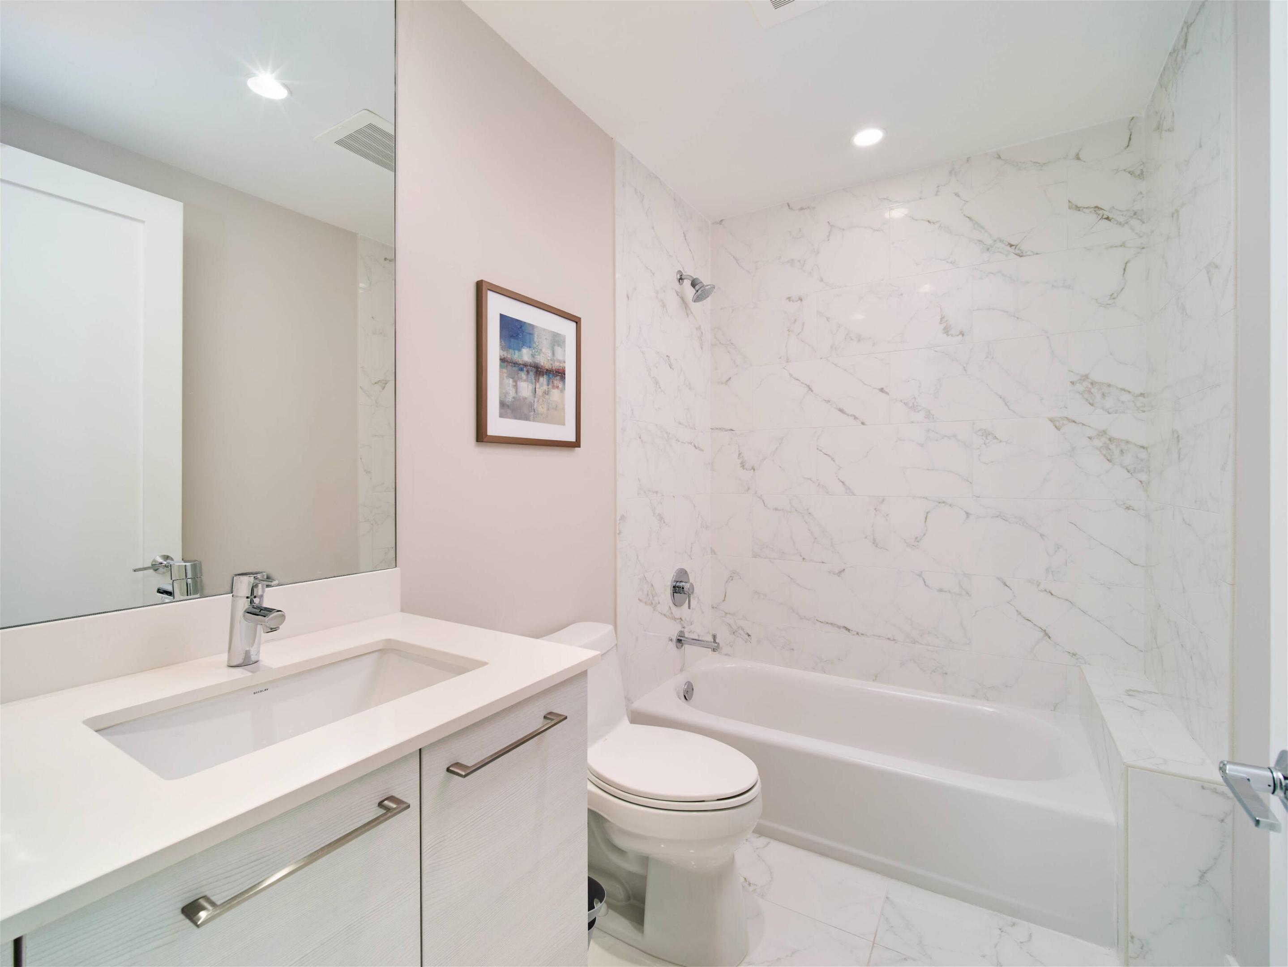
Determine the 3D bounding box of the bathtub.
[{"bbox_3d":[0.764,1.017,2.010,1.481,0.333,0.757,0,0,33],"label":"bathtub"}]

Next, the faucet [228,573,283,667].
[{"bbox_3d":[-0.666,0.237,0.898,0.158,0.165,0.051,0,0,33],"label":"faucet"}]

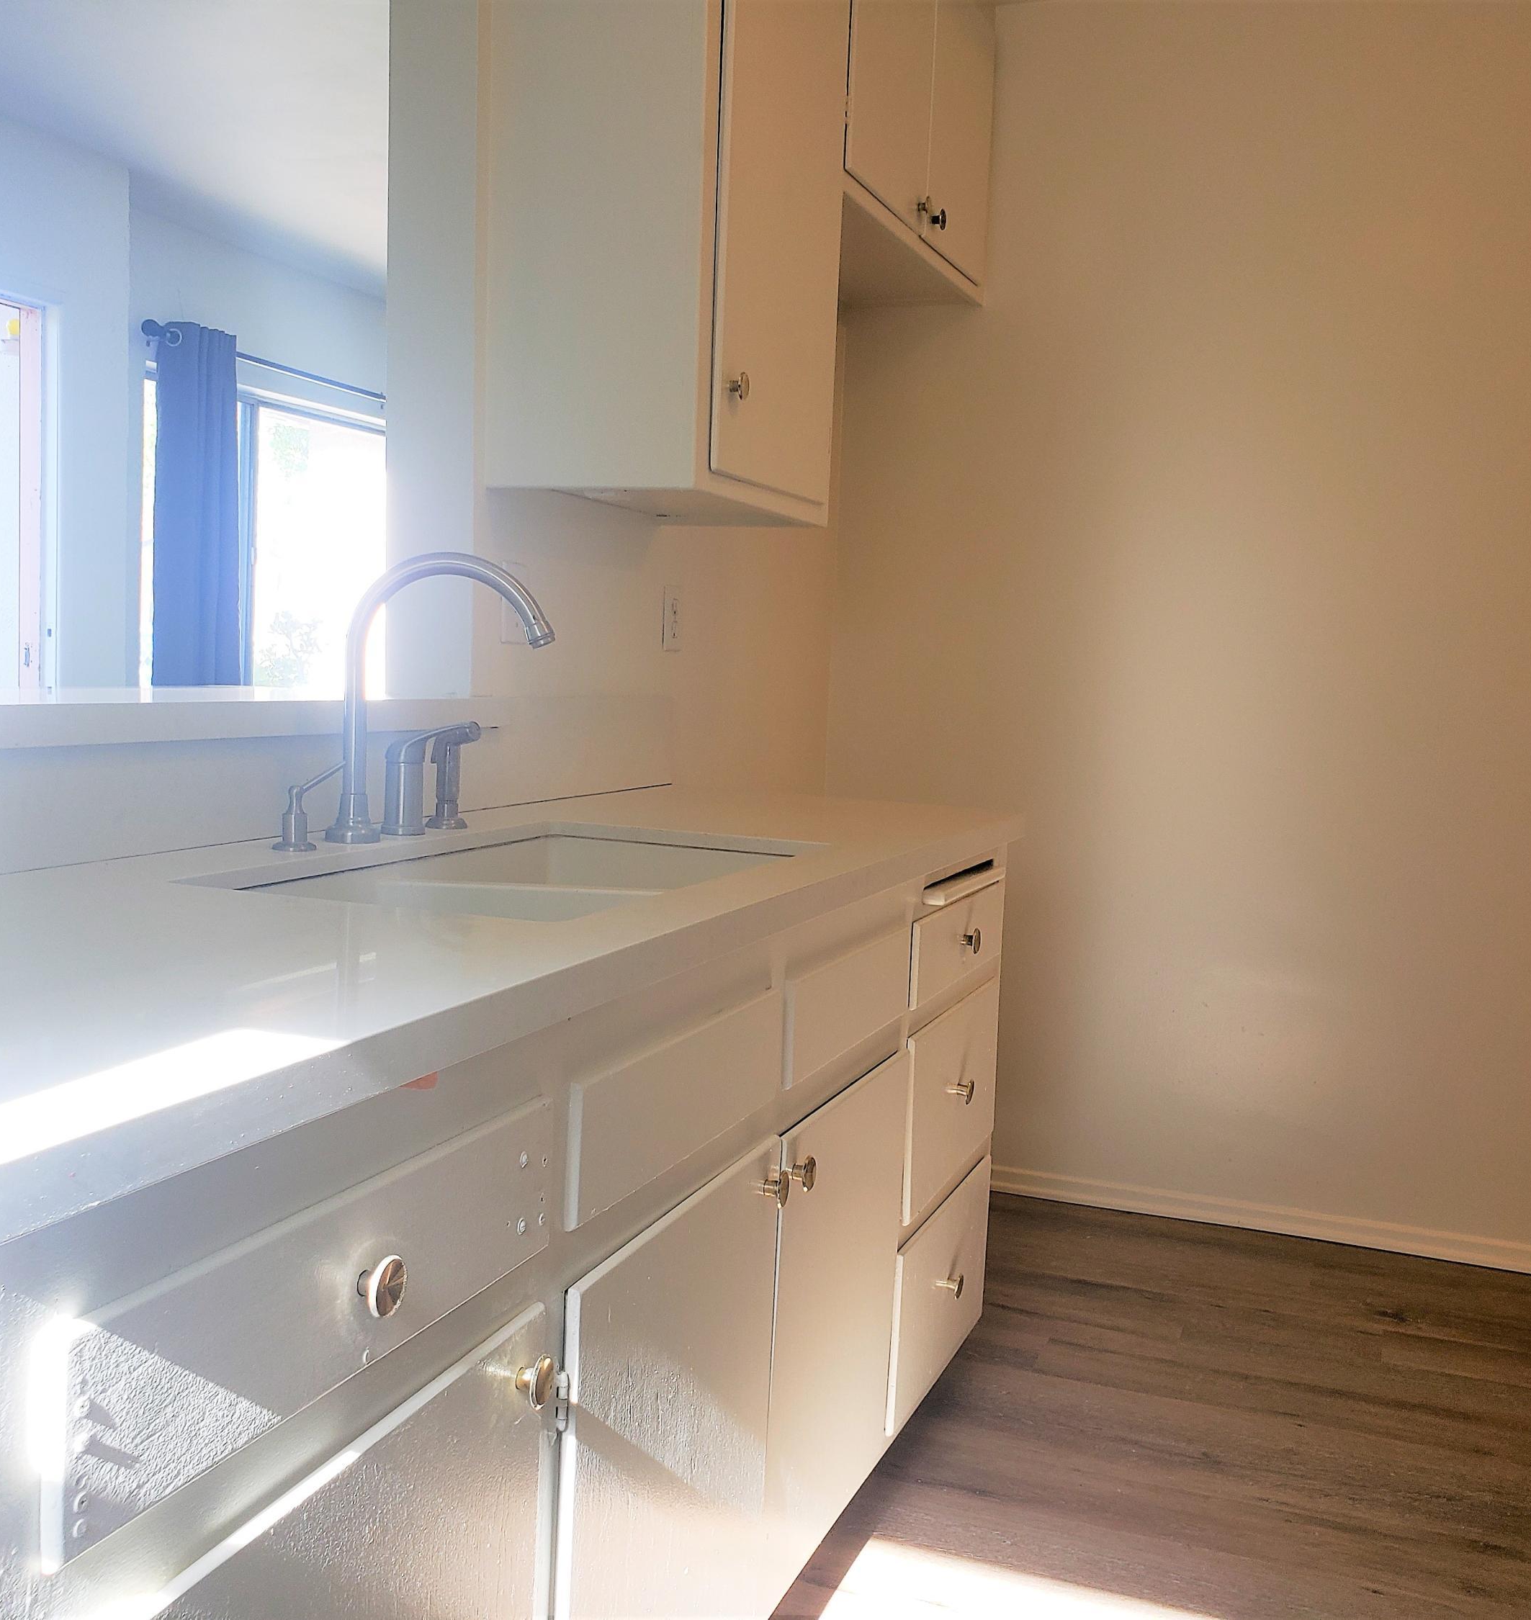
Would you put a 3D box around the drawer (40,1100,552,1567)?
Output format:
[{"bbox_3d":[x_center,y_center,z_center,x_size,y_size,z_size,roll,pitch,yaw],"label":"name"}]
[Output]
[{"bbox_3d":[-0.425,0.259,1.006,0.420,0.111,0.446,4,5,22],"label":"drawer"}]

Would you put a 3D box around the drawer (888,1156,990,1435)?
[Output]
[{"bbox_3d":[0.052,0.630,2.267,0.420,0.234,0.447,4,5,22],"label":"drawer"}]

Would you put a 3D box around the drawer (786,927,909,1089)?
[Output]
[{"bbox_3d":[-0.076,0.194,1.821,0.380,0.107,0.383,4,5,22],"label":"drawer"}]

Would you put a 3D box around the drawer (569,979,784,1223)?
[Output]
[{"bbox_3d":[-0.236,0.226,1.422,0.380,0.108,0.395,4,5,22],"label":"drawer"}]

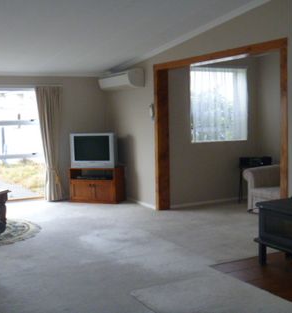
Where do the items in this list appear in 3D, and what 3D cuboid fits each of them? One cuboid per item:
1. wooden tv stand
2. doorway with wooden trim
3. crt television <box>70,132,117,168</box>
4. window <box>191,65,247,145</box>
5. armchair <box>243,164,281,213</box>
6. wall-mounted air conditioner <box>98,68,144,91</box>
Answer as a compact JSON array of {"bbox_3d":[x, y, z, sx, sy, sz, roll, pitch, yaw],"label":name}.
[{"bbox_3d":[-0.821,0.480,7.913,0.862,0.588,0.450,0,6,13],"label":"wooden tv stand"},{"bbox_3d":[0.853,-0.169,5.782,0.180,2.199,2.677,-4,6,-28],"label":"doorway with wooden trim"},{"bbox_3d":[-0.841,-0.105,7.885,0.770,0.582,0.480,0,6,13],"label":"crt television"},{"bbox_3d":[1.224,-0.846,7.456,1.170,1.230,0.100,-4,6,-28],"label":"window"},{"bbox_3d":[2.136,0.397,6.666,0.900,0.840,0.920,-6,7,-40],"label":"armchair"},{"bbox_3d":[-0.399,-1.240,7.505,0.260,0.290,1.100,-4,6,-28],"label":"wall-mounted air conditioner"}]

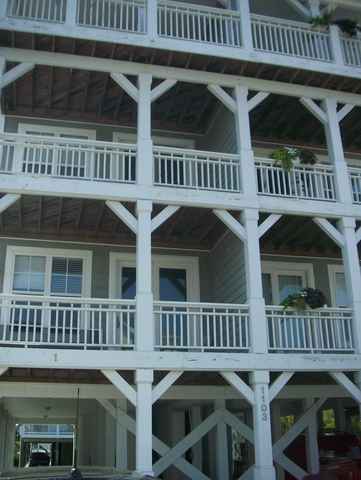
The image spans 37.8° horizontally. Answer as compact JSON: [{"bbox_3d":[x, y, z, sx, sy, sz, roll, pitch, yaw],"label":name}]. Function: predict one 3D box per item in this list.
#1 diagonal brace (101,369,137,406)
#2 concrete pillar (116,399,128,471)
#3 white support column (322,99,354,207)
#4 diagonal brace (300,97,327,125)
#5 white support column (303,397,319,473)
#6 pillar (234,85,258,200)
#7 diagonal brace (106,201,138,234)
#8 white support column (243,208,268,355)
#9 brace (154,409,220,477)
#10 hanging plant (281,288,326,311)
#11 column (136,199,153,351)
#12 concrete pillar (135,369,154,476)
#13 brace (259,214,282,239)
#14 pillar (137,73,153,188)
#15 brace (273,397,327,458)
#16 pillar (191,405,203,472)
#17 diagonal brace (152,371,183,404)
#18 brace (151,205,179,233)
[{"bbox_3d":[-0.999,2.478,9.021,0.854,0.159,0.120,45,-23,5],"label":"diagonal brace"},{"bbox_3d":[-1.208,4.475,10.941,0.200,2.233,0.200,4,-20,-12],"label":"concrete pillar"},{"bbox_3d":[3.541,-2.028,12.051,0.300,2.573,0.300,4,-21,-12],"label":"white support column"},{"bbox_3d":[3.051,-2.943,11.923,0.763,0.170,0.120,44,-23,4],"label":"diagonal brace"},{"bbox_3d":[2.983,4.733,11.855,0.200,2.233,0.200,4,-20,-12],"label":"white support column"},{"bbox_3d":[1.378,-2.027,11.195,0.270,2.797,0.270,4,-20,-12],"label":"pillar"},{"bbox_3d":[-1.056,-0.468,10.056,0.809,0.175,0.120,44,-23,4],"label":"diagonal brace"},{"bbox_3d":[1.421,0.760,10.213,0.280,2.866,0.280,4,-20,-12],"label":"white support column"},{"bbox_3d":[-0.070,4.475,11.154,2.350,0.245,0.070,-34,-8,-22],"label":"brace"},{"bbox_3d":[2.403,1.159,10.285,0.820,0.390,0.420,4,-20,-12],"label":"hanging plant"},{"bbox_3d":[-0.676,0.646,10.029,0.300,2.966,0.300,4,-21,-12],"label":"column"},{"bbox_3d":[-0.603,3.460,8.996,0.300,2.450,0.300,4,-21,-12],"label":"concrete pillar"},{"bbox_3d":[1.824,-0.301,10.990,0.135,0.800,0.135,45,-23,5],"label":"brace"},{"bbox_3d":[-0.751,-2.291,11.108,0.300,2.573,0.300,4,-21,-12],"label":"pillar"},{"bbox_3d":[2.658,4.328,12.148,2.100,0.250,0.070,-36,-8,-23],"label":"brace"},{"bbox_3d":[0.421,5.456,13.808,0.220,2.200,0.220,4,-21,-12],"label":"pillar"},{"bbox_3d":[-0.280,2.595,9.397,0.135,0.790,0.135,45,-23,5],"label":"diagonal brace"},{"bbox_3d":[-0.348,-0.437,10.513,0.135,0.800,0.135,45,-23,5],"label":"brace"}]

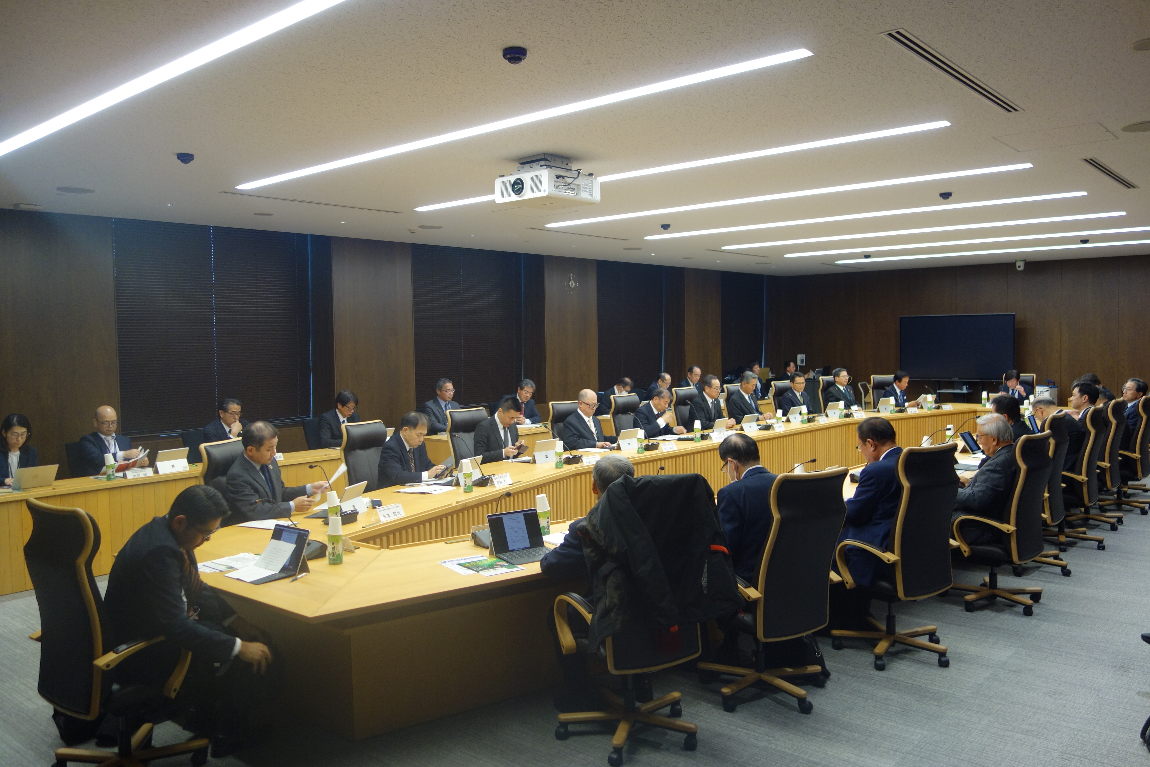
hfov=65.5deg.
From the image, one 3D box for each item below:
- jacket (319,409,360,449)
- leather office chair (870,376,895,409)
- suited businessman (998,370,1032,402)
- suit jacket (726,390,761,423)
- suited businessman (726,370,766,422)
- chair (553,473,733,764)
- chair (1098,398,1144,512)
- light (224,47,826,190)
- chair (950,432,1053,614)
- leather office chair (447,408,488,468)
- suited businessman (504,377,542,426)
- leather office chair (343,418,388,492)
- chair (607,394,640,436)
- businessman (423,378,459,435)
[{"bbox_3d":[-2.435,0.570,9.353,0.460,0.620,0.500,1,4,38],"label":"jacket"},{"bbox_3d":[4.786,0.459,13.255,0.640,1.140,0.680,-3,4,-35],"label":"leather office chair"},{"bbox_3d":[6.455,0.412,13.166,0.540,1.220,0.720,2,4,41],"label":"suited businessman"},{"bbox_3d":[2.154,0.398,11.103,0.450,0.660,0.500,2,4,41],"label":"suit jacket"},{"bbox_3d":[2.408,0.519,11.674,0.520,1.320,0.740,-4,4,-45],"label":"suited businessman"},{"bbox_3d":[0.247,1.001,3.989,0.660,1.180,0.660,-2,3,-26],"label":"chair"},{"bbox_3d":[4.753,0.745,8.198,0.650,1.170,0.670,-3,4,-44],"label":"chair"},{"bbox_3d":[-0.838,-1.531,5.553,4.996,0.070,0.120,2,4,41],"label":"light"},{"bbox_3d":[2.753,0.882,5.881,0.640,1.155,0.660,-3,4,-39],"label":"chair"},{"bbox_3d":[-0.771,0.828,7.992,0.670,1.150,0.650,2,4,36],"label":"leather office chair"},{"bbox_3d":[-0.564,0.580,11.346,0.520,1.290,0.780,-3,4,-40],"label":"suited businessman"},{"bbox_3d":[-1.415,0.891,6.886,0.670,1.150,0.650,1,3,26],"label":"leather office chair"},{"bbox_3d":[0.770,0.697,10.154,0.650,1.130,0.660,2,4,41],"label":"chair"},{"bbox_3d":[-1.499,0.588,10.878,0.800,1.290,0.560,2,4,39],"label":"businessman"}]

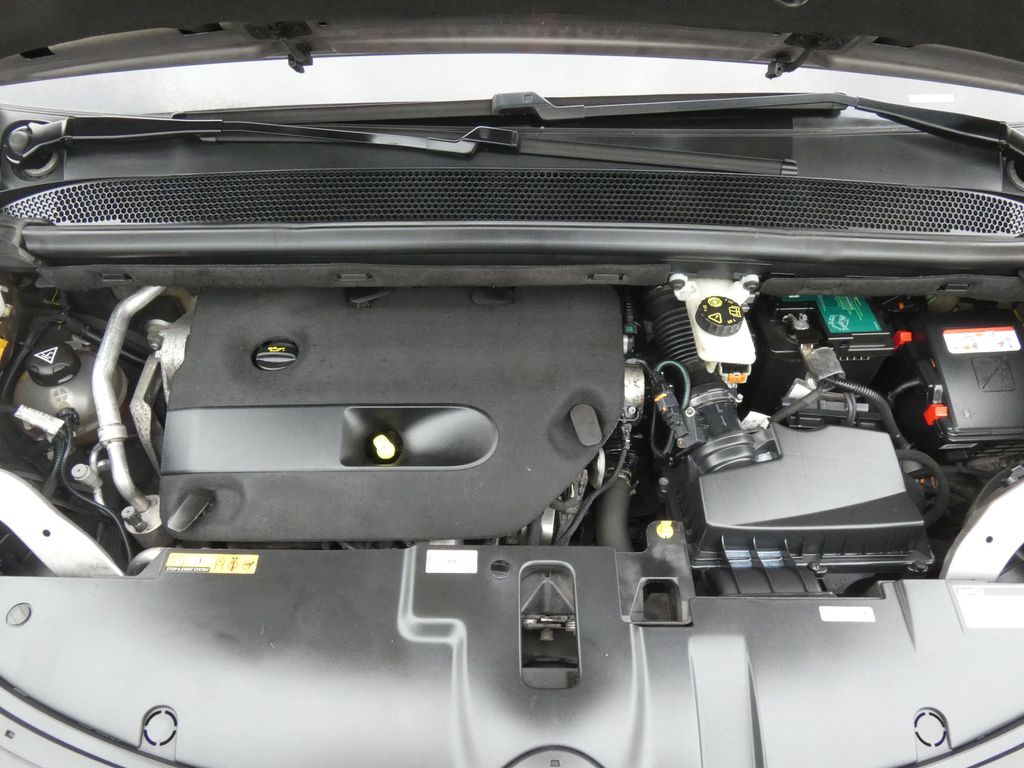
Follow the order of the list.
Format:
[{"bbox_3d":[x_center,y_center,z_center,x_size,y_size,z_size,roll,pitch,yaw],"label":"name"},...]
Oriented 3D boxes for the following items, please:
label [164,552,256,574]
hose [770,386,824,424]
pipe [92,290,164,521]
[{"bbox_3d":[-0.319,0.190,0.784,0.098,0.002,0.025,0,48,0],"label":"label"},{"bbox_3d":[0.378,0.026,0.979,0.105,0.025,0.022,-28,54,-23],"label":"hose"},{"bbox_3d":[-0.479,0.001,0.975,0.110,0.110,0.360,0,48,0],"label":"pipe"}]

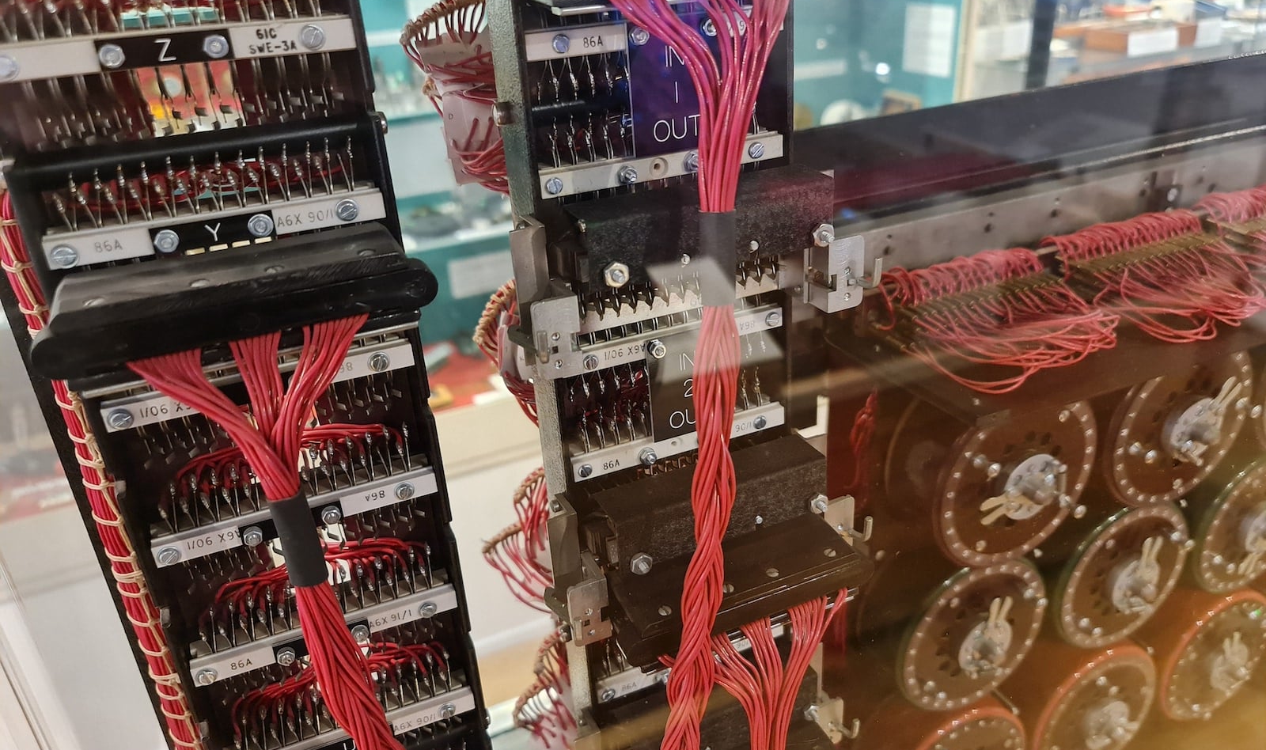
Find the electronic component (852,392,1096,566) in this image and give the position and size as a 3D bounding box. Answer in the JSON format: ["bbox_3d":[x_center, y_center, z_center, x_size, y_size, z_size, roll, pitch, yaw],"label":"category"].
[{"bbox_3d":[0.242,0.061,0.604,0.126,0.126,0.066,-14,27,-19],"label":"electronic component"}]

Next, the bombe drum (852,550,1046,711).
[{"bbox_3d":[0.239,0.182,0.672,0.126,0.126,0.066,-14,27,-19],"label":"bombe drum"}]

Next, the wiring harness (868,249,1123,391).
[{"bbox_3d":[0.235,-0.042,0.589,0.137,0.045,0.108,-14,27,-19],"label":"wiring harness"}]

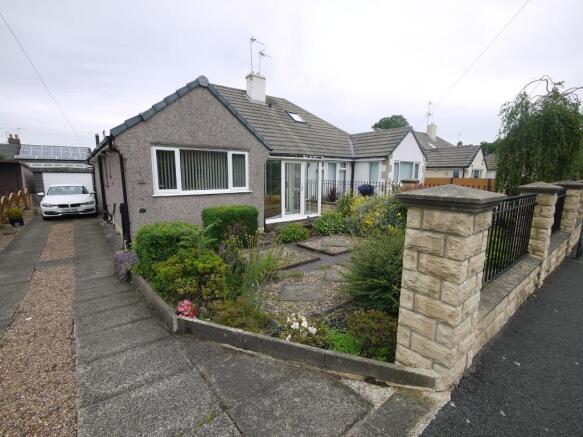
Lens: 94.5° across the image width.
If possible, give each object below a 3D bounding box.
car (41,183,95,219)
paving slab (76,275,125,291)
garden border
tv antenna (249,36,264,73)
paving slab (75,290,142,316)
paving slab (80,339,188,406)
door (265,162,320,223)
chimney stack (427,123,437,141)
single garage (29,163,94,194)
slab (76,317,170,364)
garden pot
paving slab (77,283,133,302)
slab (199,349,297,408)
[{"bbox_3d":[-10.726,-0.907,12.931,1.860,1.430,4.630,-8,12,-40],"label":"car"},{"bbox_3d":[-3.014,1.031,4.355,0.750,0.050,0.580,-7,9,-38],"label":"paving slab"},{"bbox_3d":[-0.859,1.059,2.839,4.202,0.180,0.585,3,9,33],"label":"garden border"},{"bbox_3d":[-1.850,-8.889,14.871,0.380,1.887,1.080,8,13,41],"label":"tv antenna"},{"bbox_3d":[-2.554,1.214,3.864,0.820,0.050,0.580,-7,10,-36],"label":"paving slab"},{"bbox_3d":[-1.303,1.254,2.250,0.760,0.050,0.600,-7,9,-38],"label":"paving slab"},{"bbox_3d":[0.134,-1.053,10.020,2.740,2.150,0.100,-7,12,-38],"label":"door"},{"bbox_3d":[15.242,-9.242,29.477,0.940,1.574,0.750,-7,12,-38],"label":"chimney stack"},{"bbox_3d":[-14.514,-2.144,17.473,2.800,2.450,5.200,-7,12,-38],"label":"single garage"},{"bbox_3d":[-1.825,1.320,2.980,0.860,0.050,0.600,-7,10,-36],"label":"slab"},{"bbox_3d":[-9.791,0.115,9.591,0.360,0.320,0.360,-7,12,-38],"label":"garden pot"},{"bbox_3d":[-2.896,1.168,4.253,0.770,0.050,0.560,-7,10,-36],"label":"paving slab"},{"bbox_3d":[-0.354,1.363,2.434,0.750,0.050,0.570,-7,10,-36],"label":"slab"}]

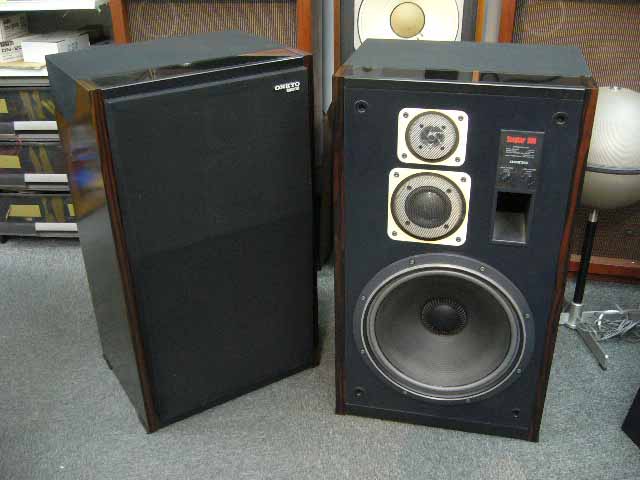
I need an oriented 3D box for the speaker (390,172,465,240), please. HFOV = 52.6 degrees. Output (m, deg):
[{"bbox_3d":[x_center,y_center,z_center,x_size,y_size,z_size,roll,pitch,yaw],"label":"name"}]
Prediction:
[{"bbox_3d":[0.216,-0.068,1.282,0.149,0.149,0.020,6,28,12],"label":"speaker"}]

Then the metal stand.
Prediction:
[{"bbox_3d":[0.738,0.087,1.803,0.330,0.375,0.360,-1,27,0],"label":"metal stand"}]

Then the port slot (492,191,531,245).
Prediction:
[{"bbox_3d":[0.376,-0.055,1.270,0.065,0.108,0.055,6,28,12],"label":"port slot"}]

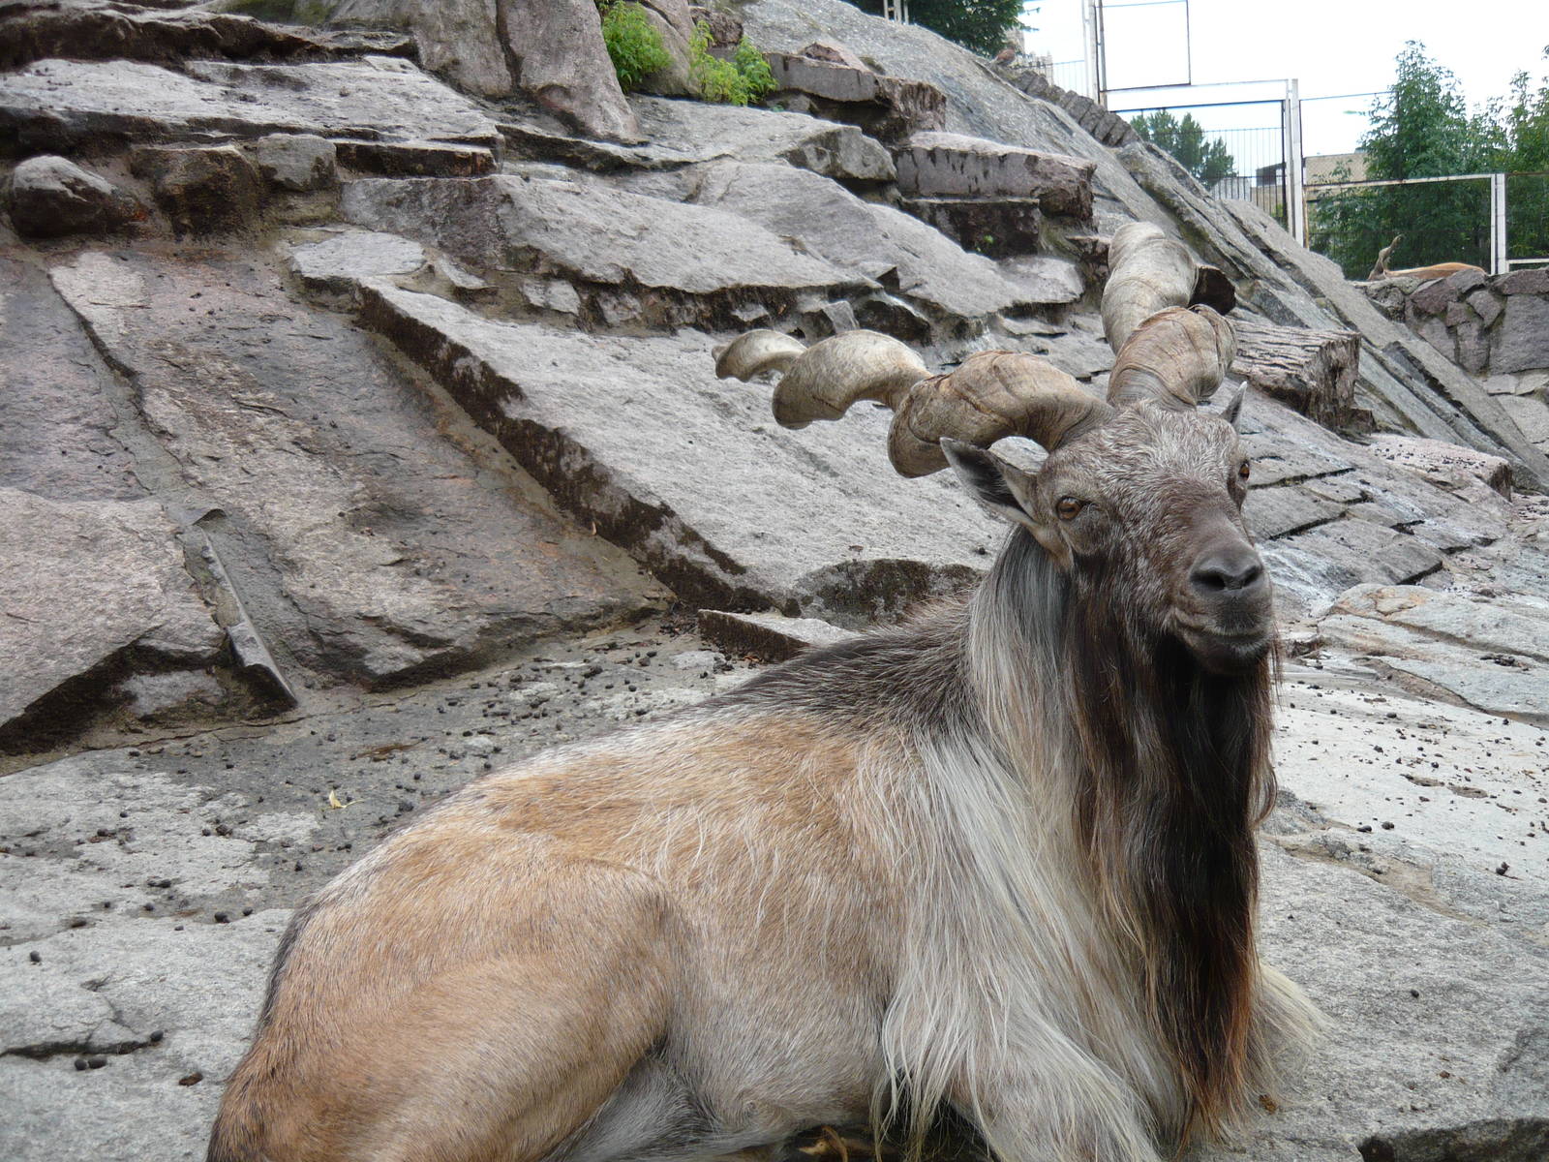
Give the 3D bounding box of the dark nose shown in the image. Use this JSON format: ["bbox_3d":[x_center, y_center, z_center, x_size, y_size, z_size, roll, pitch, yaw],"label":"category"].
[{"bbox_3d":[0.352,-0.009,1.150,0.053,0.037,0.036,-10,13,-7],"label":"dark nose"}]

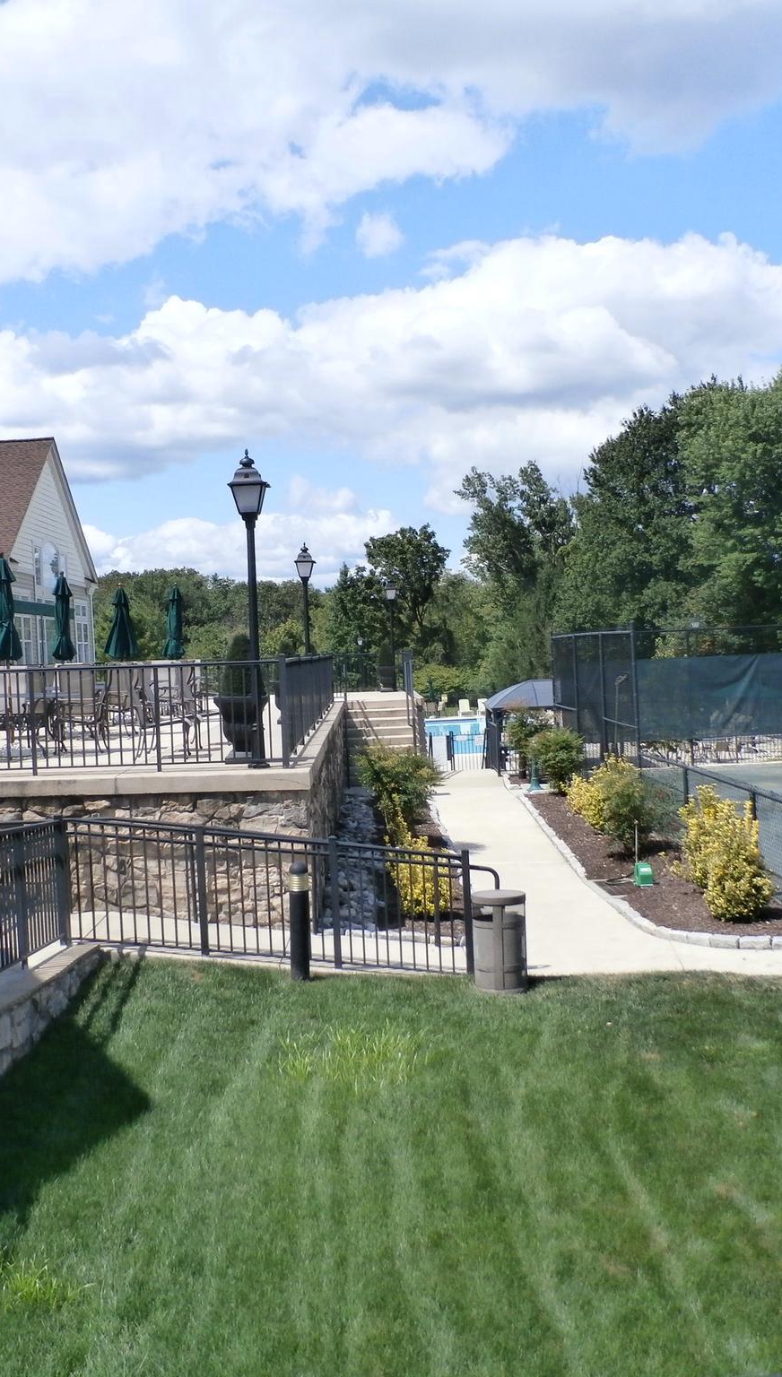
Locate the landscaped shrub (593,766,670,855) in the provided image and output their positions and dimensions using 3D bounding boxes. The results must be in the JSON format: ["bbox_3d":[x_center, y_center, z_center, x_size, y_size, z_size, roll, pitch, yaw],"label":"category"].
[{"bbox_3d":[3.283,1.618,18.010,1.030,1.160,1.000,-3,1,-1],"label":"landscaped shrub"}]

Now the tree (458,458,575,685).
[{"bbox_3d":[8.046,-6.942,85.000,7.500,15.500,7.500,-2,1,1],"label":"tree"}]

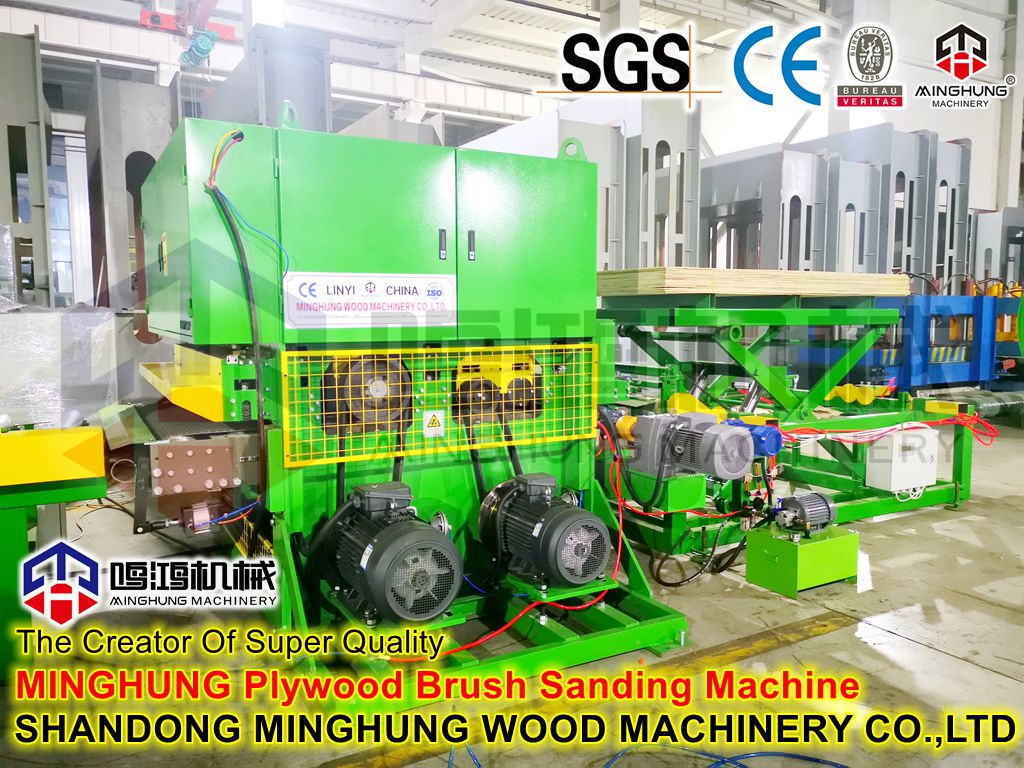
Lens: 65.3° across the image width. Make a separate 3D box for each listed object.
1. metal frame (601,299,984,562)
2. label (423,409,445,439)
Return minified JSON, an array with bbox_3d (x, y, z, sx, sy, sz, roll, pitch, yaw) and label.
[{"bbox_3d":[2.084,0.141,6.476,3.203,1.680,1.460,-3,6,-29],"label":"metal frame"},{"bbox_3d":[-0.375,0.195,3.851,0.108,0.130,0.005,-3,6,-29],"label":"label"}]

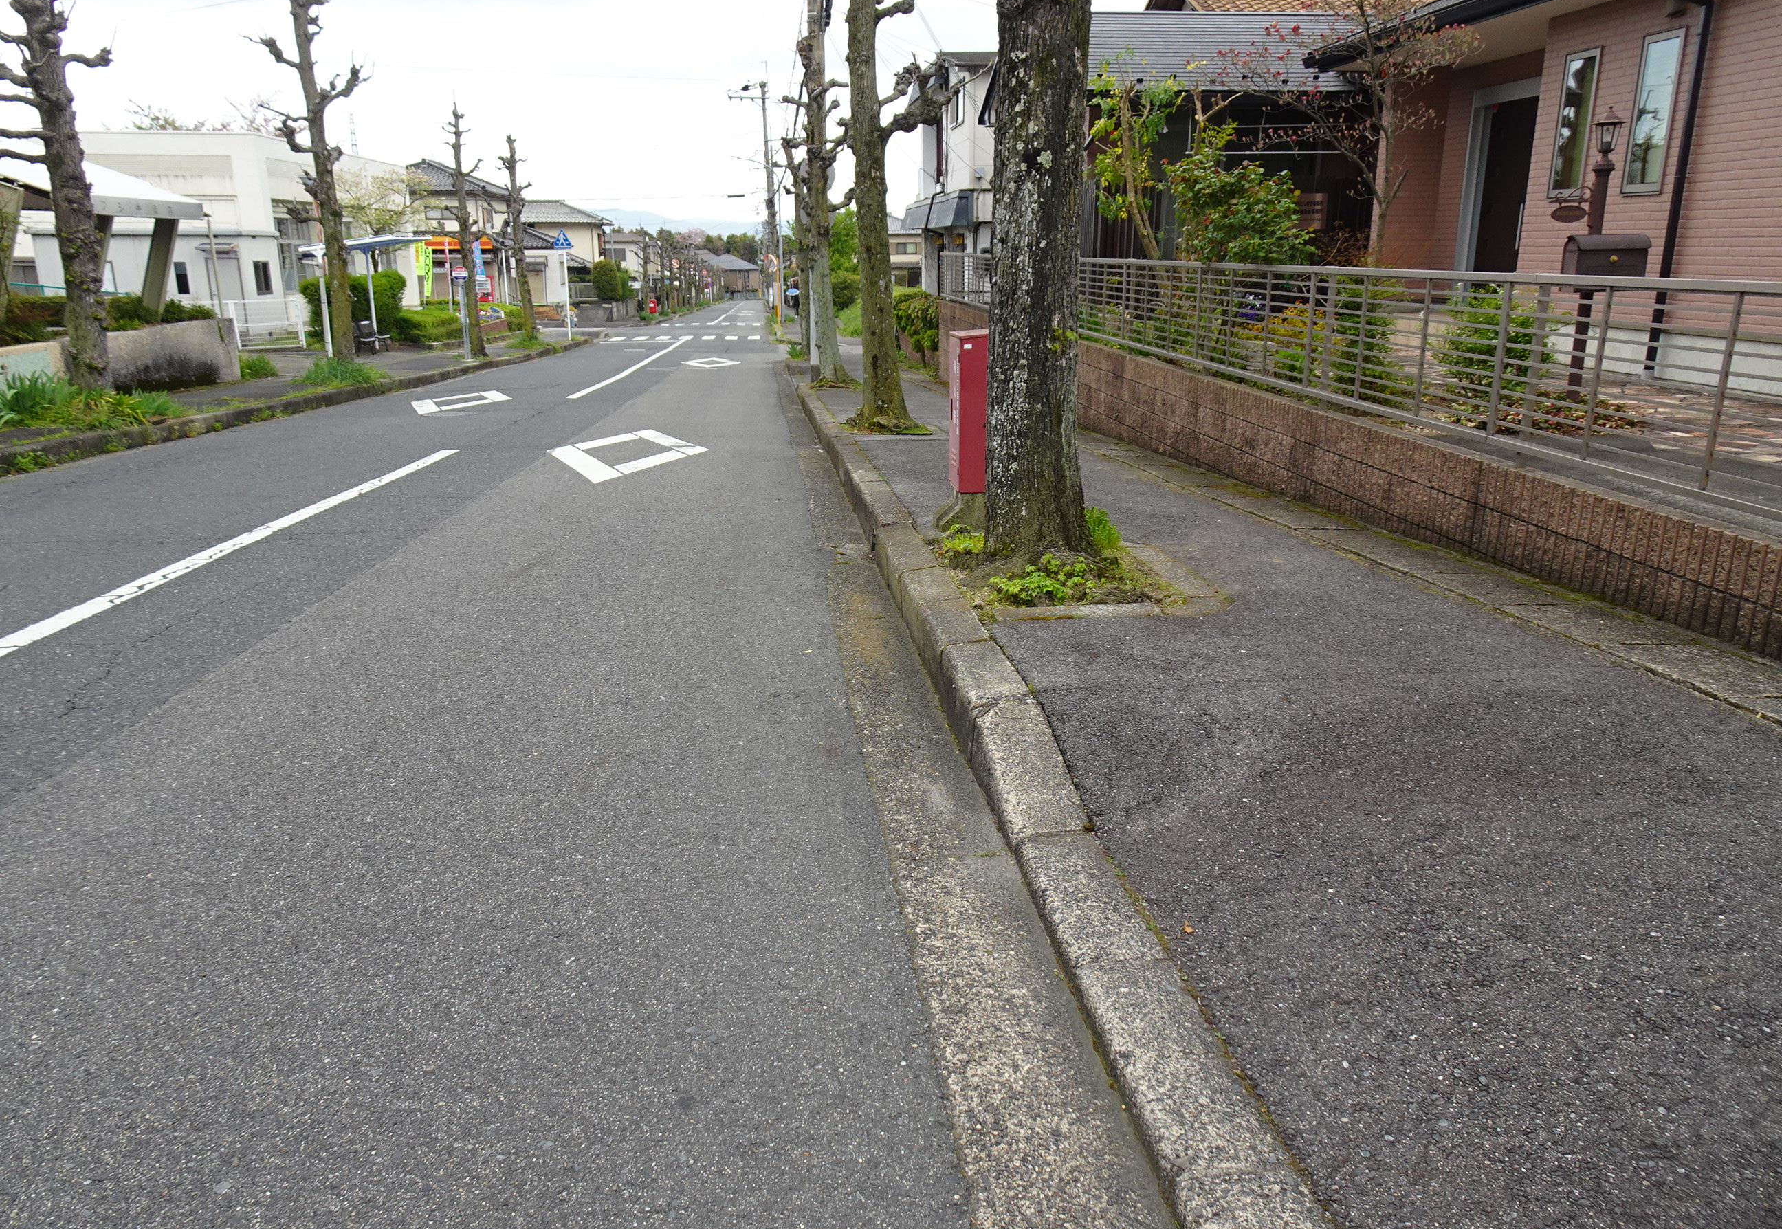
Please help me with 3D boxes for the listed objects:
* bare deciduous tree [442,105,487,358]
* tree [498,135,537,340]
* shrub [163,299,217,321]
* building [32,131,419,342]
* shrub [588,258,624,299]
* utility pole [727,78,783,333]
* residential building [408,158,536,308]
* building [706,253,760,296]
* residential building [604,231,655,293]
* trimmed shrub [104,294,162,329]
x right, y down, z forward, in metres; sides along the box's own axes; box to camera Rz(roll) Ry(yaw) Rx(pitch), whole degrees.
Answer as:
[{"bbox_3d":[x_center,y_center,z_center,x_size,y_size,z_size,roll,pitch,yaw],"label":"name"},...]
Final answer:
[{"bbox_3d":[-10.992,-9.874,32.173,1.150,6.275,1.050,-2,16,-6],"label":"bare deciduous tree"},{"bbox_3d":[-12.226,-12.426,41.257,1.300,6.720,1.200,-2,16,-6],"label":"tree"},{"bbox_3d":[-12.651,-5.478,22.300,0.700,0.440,0.850,-2,16,-6],"label":"shrub"},{"bbox_3d":[-22.300,-12.636,41.222,7.400,5.519,17.234,-2,16,-6],"label":"building"},{"bbox_3d":[-18.274,-21.543,79.500,2.050,2.750,2.000,-2,16,-6],"label":"shrub"},{"bbox_3d":[-7.724,-24.304,73.016,2.800,13.555,0.900,-2,16,-6],"label":"utility pole"},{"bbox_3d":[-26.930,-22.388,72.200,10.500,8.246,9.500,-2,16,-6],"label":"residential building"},{"bbox_3d":[-29.156,-63.226,229.964,10.000,7.457,9.000,-2,16,-6],"label":"building"},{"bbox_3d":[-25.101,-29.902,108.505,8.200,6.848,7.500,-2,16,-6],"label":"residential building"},{"bbox_3d":[-12.209,-4.877,19.900,0.700,0.600,0.850,-2,16,-6],"label":"trimmed shrub"}]

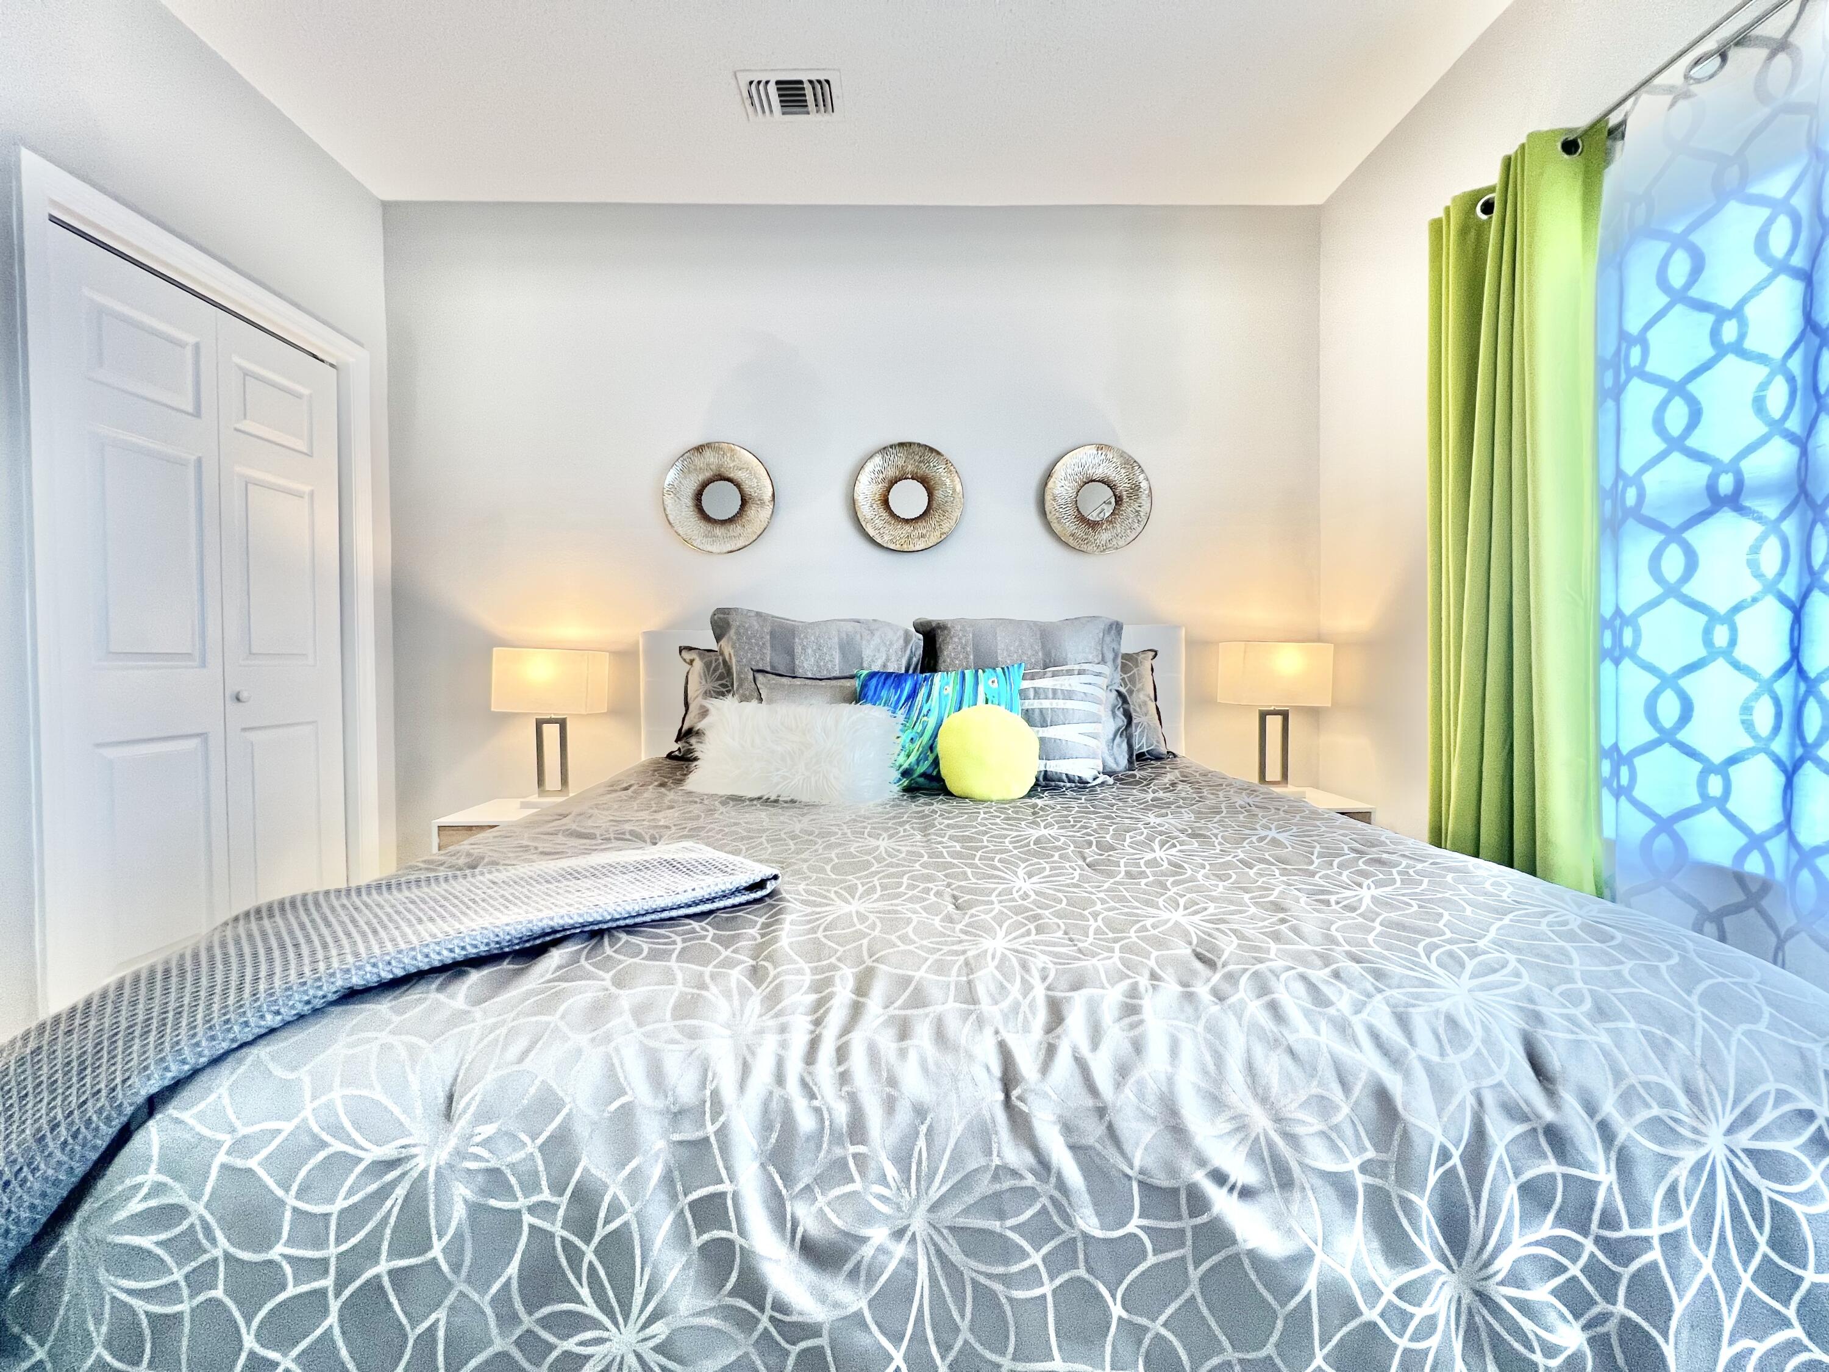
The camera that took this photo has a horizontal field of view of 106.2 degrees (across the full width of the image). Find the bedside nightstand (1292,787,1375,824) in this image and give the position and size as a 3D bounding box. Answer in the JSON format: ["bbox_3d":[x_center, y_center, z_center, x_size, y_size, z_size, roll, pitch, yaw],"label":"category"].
[{"bbox_3d":[1.247,0.652,2.405,0.480,0.540,0.360,0,1,-1],"label":"bedside nightstand"}]

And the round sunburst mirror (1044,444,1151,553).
[{"bbox_3d":[0.679,-0.698,2.550,0.400,0.400,0.040,0,1,-1],"label":"round sunburst mirror"}]

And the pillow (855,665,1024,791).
[{"bbox_3d":[0.071,0.110,1.944,0.470,0.390,0.130,0,-27,-1],"label":"pillow"}]

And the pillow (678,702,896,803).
[{"bbox_3d":[-0.324,0.158,1.866,0.560,0.305,0.165,0,-23,7],"label":"pillow"}]

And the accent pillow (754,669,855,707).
[{"bbox_3d":[-0.250,0.104,2.090,0.460,0.390,0.140,0,-23,-1],"label":"accent pillow"}]

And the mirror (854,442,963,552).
[{"bbox_3d":[-0.021,-0.693,2.507,0.398,0.398,0.050,0,2,-1],"label":"mirror"}]

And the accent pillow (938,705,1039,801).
[{"bbox_3d":[0.185,0.169,1.726,0.250,0.240,0.160,0,-14,-1],"label":"accent pillow"}]

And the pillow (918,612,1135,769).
[{"bbox_3d":[0.352,0.020,2.275,0.690,0.510,0.180,0,-15,-1],"label":"pillow"}]

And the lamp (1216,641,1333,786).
[{"bbox_3d":[1.275,0.117,2.440,0.315,0.530,0.170,0,2,-1],"label":"lamp"}]

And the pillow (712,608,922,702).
[{"bbox_3d":[-0.325,0.015,2.277,0.690,0.510,0.180,0,-15,-1],"label":"pillow"}]

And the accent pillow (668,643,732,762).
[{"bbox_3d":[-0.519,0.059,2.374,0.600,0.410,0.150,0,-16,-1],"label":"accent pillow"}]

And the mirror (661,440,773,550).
[{"bbox_3d":[-0.711,-0.686,2.494,0.398,0.398,0.050,0,2,-1],"label":"mirror"}]

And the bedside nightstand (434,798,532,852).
[{"bbox_3d":[-1.279,0.697,2.337,0.470,0.565,0.355,0,2,-1],"label":"bedside nightstand"}]

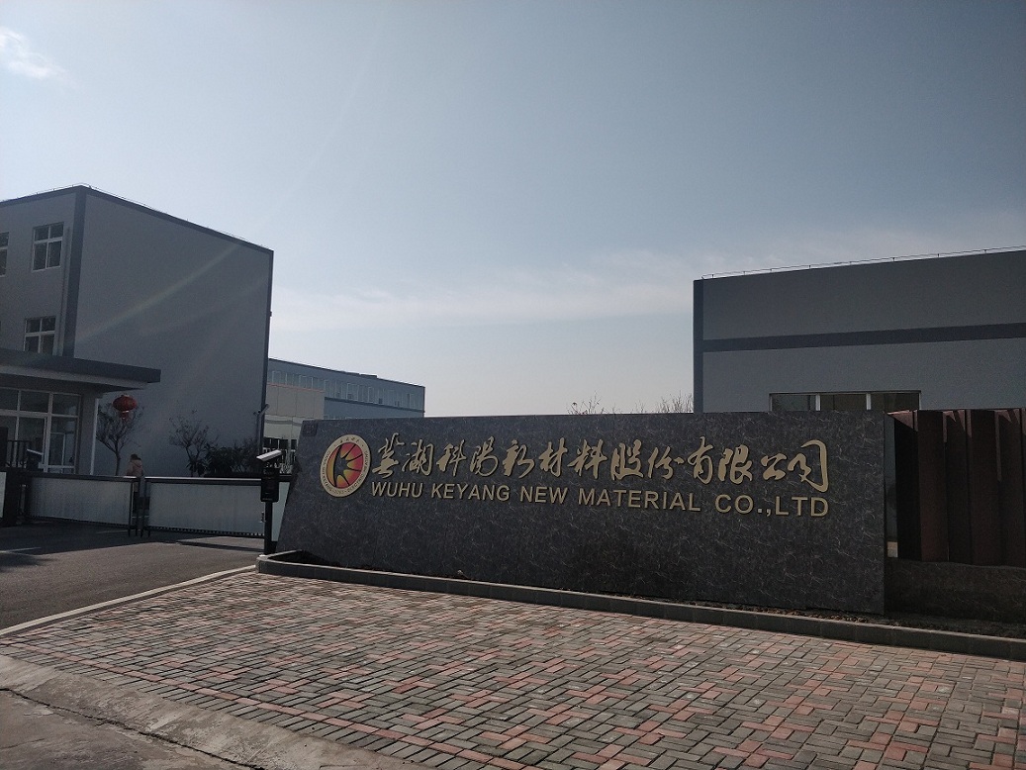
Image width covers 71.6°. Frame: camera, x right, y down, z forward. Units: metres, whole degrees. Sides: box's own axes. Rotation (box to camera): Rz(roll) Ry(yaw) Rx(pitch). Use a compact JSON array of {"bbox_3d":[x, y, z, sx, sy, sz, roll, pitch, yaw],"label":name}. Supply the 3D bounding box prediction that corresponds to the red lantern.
[{"bbox_3d":[-9.775,0.560,17.900,0.560,0.630,0.560,-4,-8,45],"label":"red lantern"}]

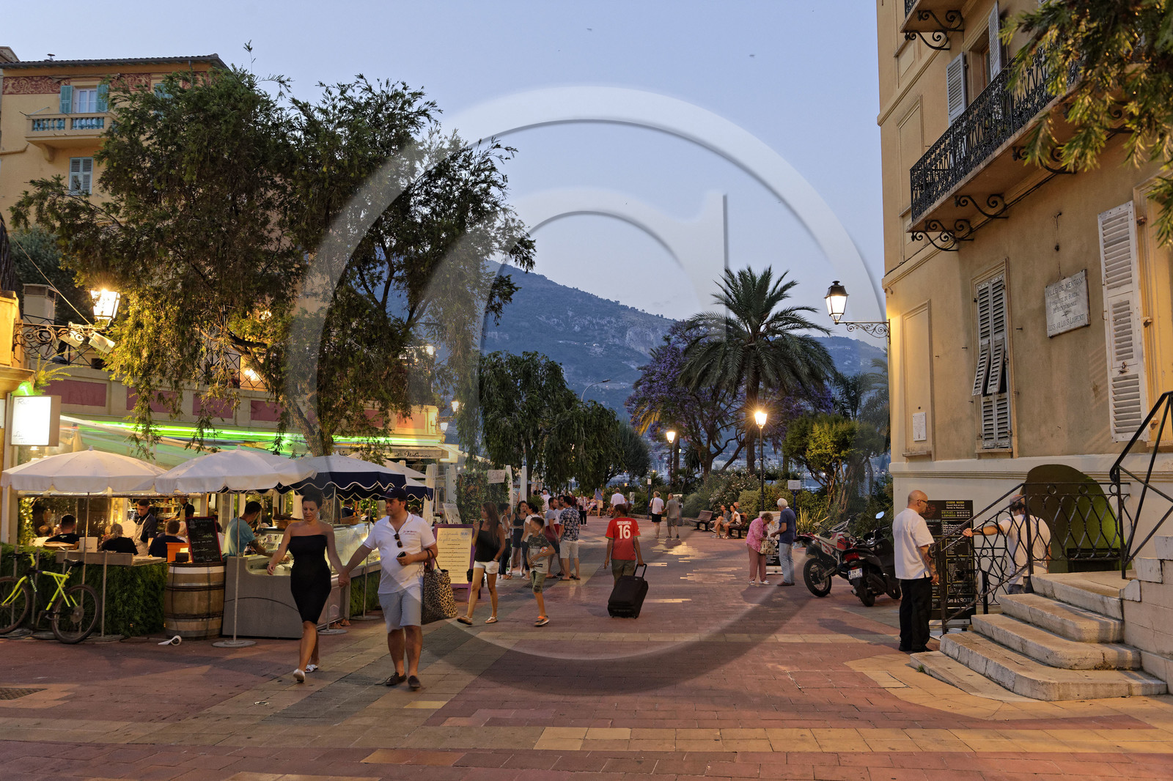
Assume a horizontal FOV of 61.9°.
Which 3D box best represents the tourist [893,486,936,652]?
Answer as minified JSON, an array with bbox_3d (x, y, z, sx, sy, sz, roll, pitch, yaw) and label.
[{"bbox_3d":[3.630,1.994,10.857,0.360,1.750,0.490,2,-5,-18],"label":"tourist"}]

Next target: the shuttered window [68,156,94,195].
[{"bbox_3d":[-21.940,-9.309,42.432,1.052,1.679,0.140,0,-5,6],"label":"shuttered window"}]

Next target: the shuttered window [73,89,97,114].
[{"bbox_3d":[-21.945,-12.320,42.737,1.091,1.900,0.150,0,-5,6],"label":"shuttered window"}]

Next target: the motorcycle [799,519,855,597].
[{"bbox_3d":[4.330,2.893,16.403,0.820,1.230,2.080,-5,-7,44],"label":"motorcycle"}]

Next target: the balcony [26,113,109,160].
[{"bbox_3d":[-22.023,-10.854,42.082,3.793,1.785,0.970,0,-5,6],"label":"balcony"}]

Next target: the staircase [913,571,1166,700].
[{"bbox_3d":[4.600,2.387,9.662,2.600,0.760,3.300,0,-5,2],"label":"staircase"}]

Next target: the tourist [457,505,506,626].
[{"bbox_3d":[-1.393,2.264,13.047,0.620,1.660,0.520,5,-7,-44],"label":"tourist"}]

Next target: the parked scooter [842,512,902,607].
[{"bbox_3d":[4.700,2.678,15.218,0.800,1.380,1.950,-4,-6,33],"label":"parked scooter"}]

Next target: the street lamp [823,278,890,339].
[{"bbox_3d":[4.265,-1.238,15.441,1.000,0.920,0.370,0,-5,-1],"label":"street lamp"}]

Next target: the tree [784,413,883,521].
[{"bbox_3d":[8.258,2.896,32.873,3.400,4.350,3.300,0,-5,0],"label":"tree"}]

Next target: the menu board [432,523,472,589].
[{"bbox_3d":[-2.107,2.751,15.706,0.660,1.250,0.580,-1,-5,12],"label":"menu board"}]

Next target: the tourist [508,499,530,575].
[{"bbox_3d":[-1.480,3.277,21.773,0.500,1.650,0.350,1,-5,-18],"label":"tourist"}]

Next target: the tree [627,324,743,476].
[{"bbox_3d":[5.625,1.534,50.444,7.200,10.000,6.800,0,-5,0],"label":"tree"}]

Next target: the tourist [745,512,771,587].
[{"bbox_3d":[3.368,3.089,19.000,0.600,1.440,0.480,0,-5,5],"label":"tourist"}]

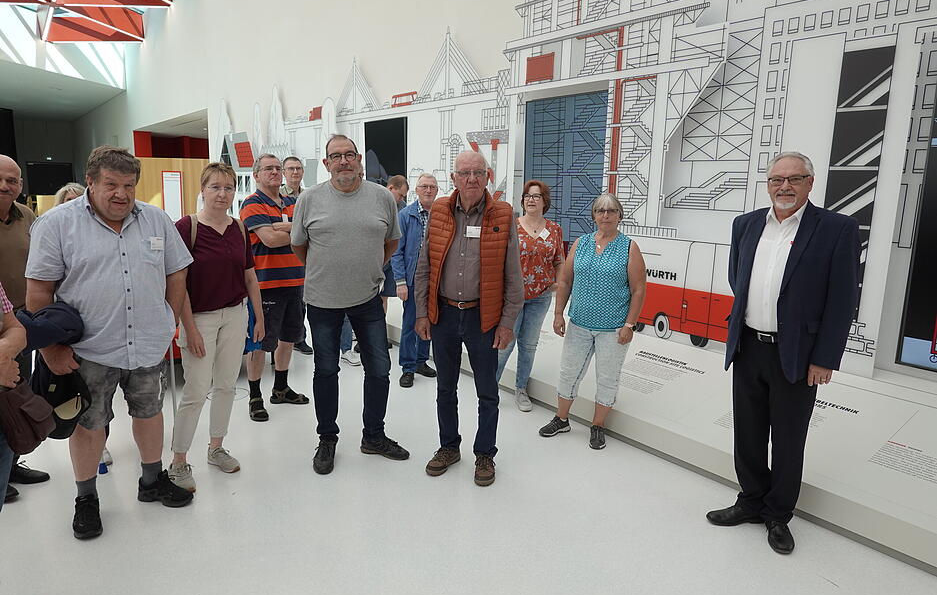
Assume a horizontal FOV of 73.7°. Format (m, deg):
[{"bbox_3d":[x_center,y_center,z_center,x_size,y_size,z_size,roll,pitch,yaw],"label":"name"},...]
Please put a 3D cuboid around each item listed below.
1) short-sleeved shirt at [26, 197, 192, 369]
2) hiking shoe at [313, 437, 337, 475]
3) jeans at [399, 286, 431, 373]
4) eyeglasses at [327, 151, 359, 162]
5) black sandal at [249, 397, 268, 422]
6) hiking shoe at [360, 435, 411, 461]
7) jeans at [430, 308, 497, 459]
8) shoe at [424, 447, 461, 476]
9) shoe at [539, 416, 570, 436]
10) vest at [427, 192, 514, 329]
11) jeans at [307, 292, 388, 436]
[{"bbox_3d":[-1.639,-0.083,2.870,0.660,0.780,0.410,-8,14,-40],"label":"short-sleeved shirt"},{"bbox_3d":[-0.819,0.896,3.573,0.115,0.118,0.295,0,10,-6],"label":"hiking shoe"},{"bbox_3d":[-0.399,0.149,5.131,0.410,0.950,0.340,-3,11,-25],"label":"jeans"},{"bbox_3d":[-0.669,-0.745,3.336,0.147,0.048,0.143,-5,8,-11],"label":"eyeglasses"},{"bbox_3d":[-1.470,0.771,4.382,0.105,0.090,0.285,-4,12,-27],"label":"black sandal"},{"bbox_3d":[-0.490,0.868,3.692,0.318,0.115,0.110,5,11,17],"label":"hiking shoe"},{"bbox_3d":[-0.017,0.465,3.499,0.390,0.905,0.290,3,10,10],"label":"jeans"},{"bbox_3d":[-0.144,0.907,3.546,0.110,0.110,0.299,9,13,35],"label":"shoe"},{"bbox_3d":[0.580,0.846,4.155,0.265,0.105,0.100,-7,13,-36],"label":"shoe"},{"bbox_3d":[0.005,-0.199,3.348,0.455,0.755,0.320,3,10,10],"label":"vest"},{"bbox_3d":[-0.696,0.396,3.622,0.470,0.910,0.320,0,10,-7],"label":"jeans"}]

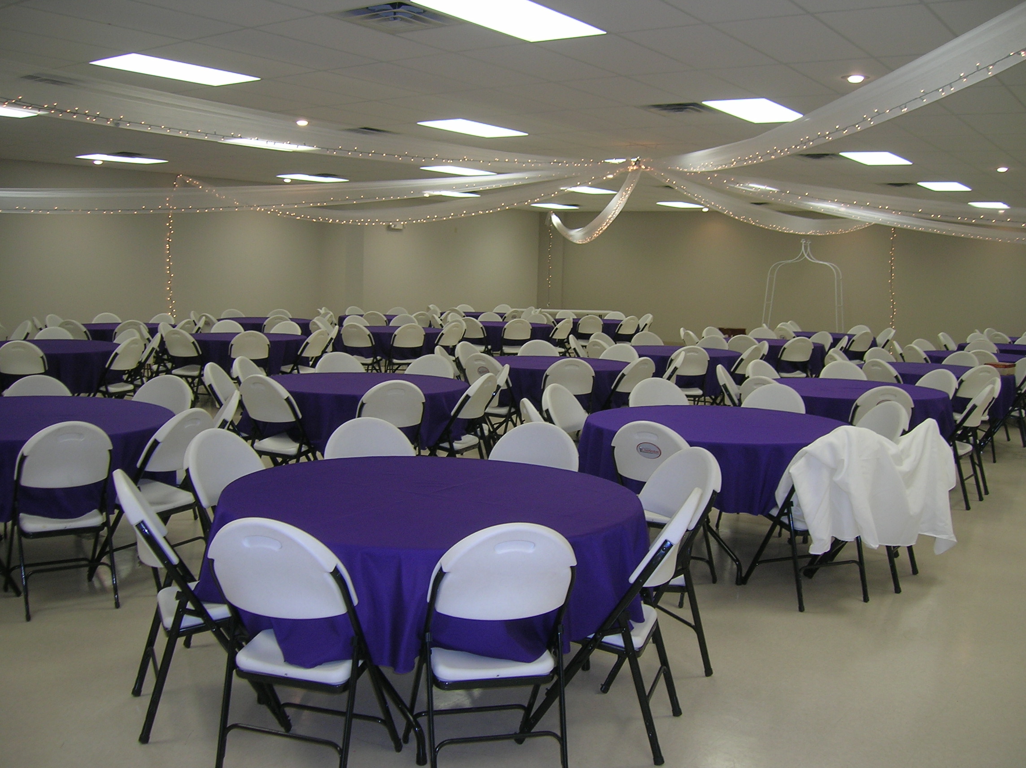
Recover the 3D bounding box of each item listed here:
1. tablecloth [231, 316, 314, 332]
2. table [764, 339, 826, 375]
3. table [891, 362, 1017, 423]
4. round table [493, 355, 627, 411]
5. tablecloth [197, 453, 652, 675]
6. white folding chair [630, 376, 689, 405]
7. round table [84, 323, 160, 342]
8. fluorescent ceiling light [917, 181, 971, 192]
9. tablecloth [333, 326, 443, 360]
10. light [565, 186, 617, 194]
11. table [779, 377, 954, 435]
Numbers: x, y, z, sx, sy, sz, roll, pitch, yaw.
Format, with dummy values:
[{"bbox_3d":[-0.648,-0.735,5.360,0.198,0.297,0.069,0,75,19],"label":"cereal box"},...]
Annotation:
[{"bbox_3d":[-3.858,-0.793,15.708,1.600,0.400,1.600,0,6,-14],"label":"tablecloth"},{"bbox_3d":[3.440,-0.206,13.720,1.570,0.750,1.570,3,6,14],"label":"table"},{"bbox_3d":[4.028,0.049,9.711,1.570,0.380,1.570,2,6,0],"label":"table"},{"bbox_3d":[0.367,0.173,9.241,1.560,0.735,1.560,2,6,0],"label":"round table"},{"bbox_3d":[-0.298,0.597,3.733,1.570,0.380,1.570,2,6,0],"label":"tablecloth"},{"bbox_3d":[1.021,0.404,6.702,0.460,0.860,0.500,0,7,-11],"label":"white folding chair"},{"bbox_3d":[-5.163,-0.567,13.341,1.600,0.400,1.600,-1,7,-21],"label":"round table"},{"bbox_3d":[6.255,-2.864,14.550,0.600,0.080,1.200,6,8,35],"label":"fluorescent ceiling light"},{"bbox_3d":[-1.620,-0.362,13.475,1.560,0.735,1.560,2,6,0],"label":"tablecloth"},{"bbox_3d":[1.341,-3.431,17.927,0.610,0.090,1.220,6,8,35],"label":"light"},{"bbox_3d":[2.445,0.223,7.498,1.600,0.390,1.600,2,7,0],"label":"table"}]

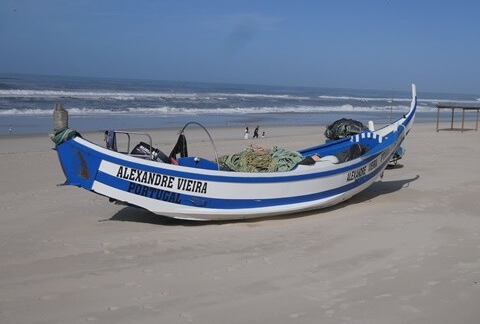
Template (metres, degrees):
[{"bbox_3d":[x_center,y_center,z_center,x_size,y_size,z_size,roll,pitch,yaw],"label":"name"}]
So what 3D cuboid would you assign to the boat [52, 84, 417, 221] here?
[{"bbox_3d":[0.652,-0.330,12.751,8.937,2.634,1.900,-3,9,-40],"label":"boat"}]

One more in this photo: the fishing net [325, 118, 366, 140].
[{"bbox_3d":[2.700,-0.815,16.600,1.070,0.550,0.850,4,7,9],"label":"fishing net"}]

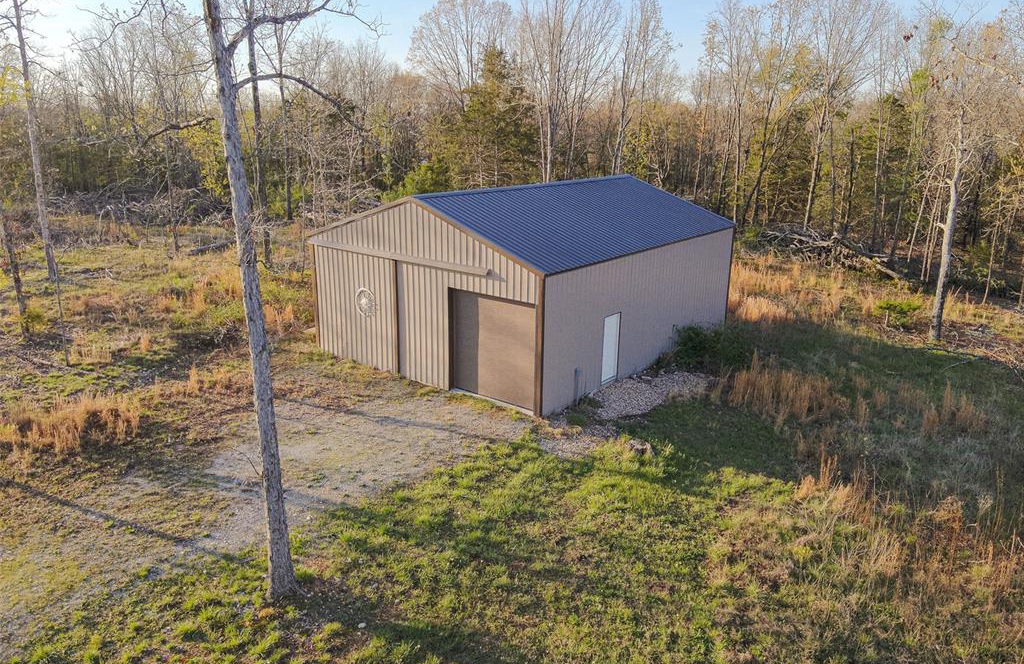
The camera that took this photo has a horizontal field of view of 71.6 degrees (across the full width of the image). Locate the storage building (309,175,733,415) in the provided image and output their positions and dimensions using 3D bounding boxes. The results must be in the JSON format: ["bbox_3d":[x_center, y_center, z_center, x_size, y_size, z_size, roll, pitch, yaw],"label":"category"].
[{"bbox_3d":[0.947,-2.478,24.911,9.180,5.306,12.080,13,20,36],"label":"storage building"}]

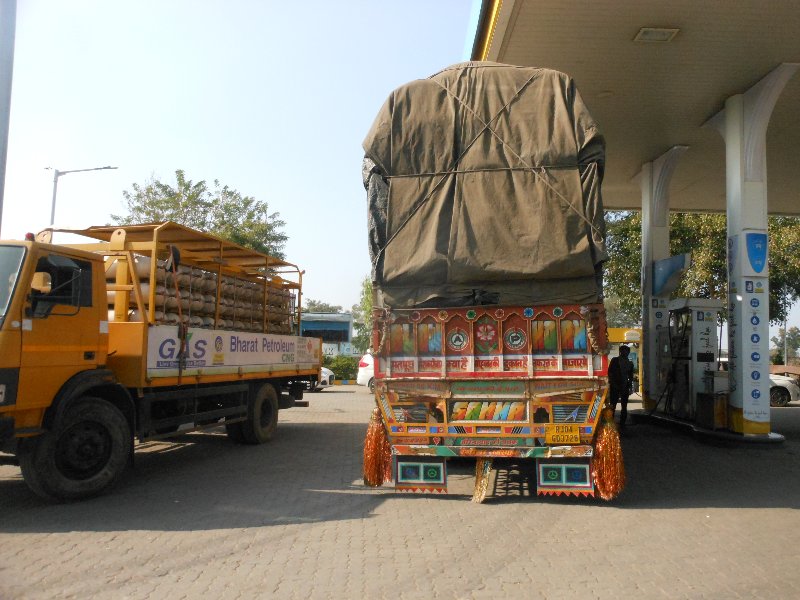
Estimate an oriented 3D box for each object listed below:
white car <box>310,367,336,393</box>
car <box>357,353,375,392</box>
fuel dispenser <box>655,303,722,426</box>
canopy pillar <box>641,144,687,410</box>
[{"bbox_3d":[-4.394,2.560,23.900,4.100,1.500,1.720,0,-4,18],"label":"white car"},{"bbox_3d":[0.583,2.672,23.664,4.000,1.520,1.720,1,-4,3],"label":"car"},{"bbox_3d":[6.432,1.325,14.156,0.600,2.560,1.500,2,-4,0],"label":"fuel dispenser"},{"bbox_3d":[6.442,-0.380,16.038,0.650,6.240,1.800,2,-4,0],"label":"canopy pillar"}]

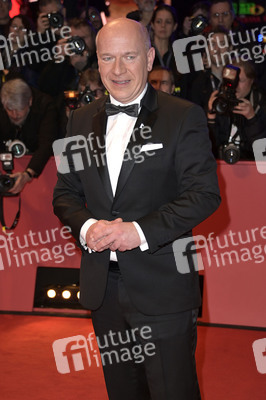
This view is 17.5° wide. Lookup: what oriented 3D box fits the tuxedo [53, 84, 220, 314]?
[{"bbox_3d":[0.010,0.006,2.744,0.560,0.740,0.390,4,10,24],"label":"tuxedo"}]

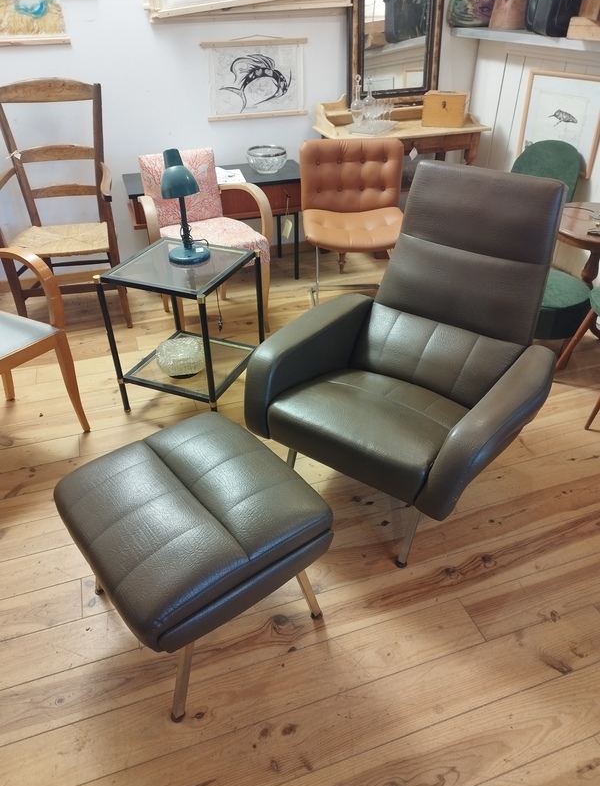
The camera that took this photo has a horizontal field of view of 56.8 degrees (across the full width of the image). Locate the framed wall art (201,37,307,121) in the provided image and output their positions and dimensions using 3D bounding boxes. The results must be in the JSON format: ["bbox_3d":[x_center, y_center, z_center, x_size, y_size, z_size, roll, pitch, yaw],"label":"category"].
[{"bbox_3d":[-0.233,-1.720,3.071,0.580,0.374,0.020,-12,37,-15],"label":"framed wall art"}]

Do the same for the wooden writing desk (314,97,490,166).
[{"bbox_3d":[0.600,-1.315,3.431,0.980,0.945,0.450,-12,37,-15],"label":"wooden writing desk"}]

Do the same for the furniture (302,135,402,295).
[{"bbox_3d":[0.290,-0.852,2.920,0.560,0.790,0.570,-3,36,-3],"label":"furniture"}]

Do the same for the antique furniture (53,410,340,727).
[{"bbox_3d":[-0.269,0.416,1.438,0.500,0.458,0.530,-25,42,-30],"label":"antique furniture"}]

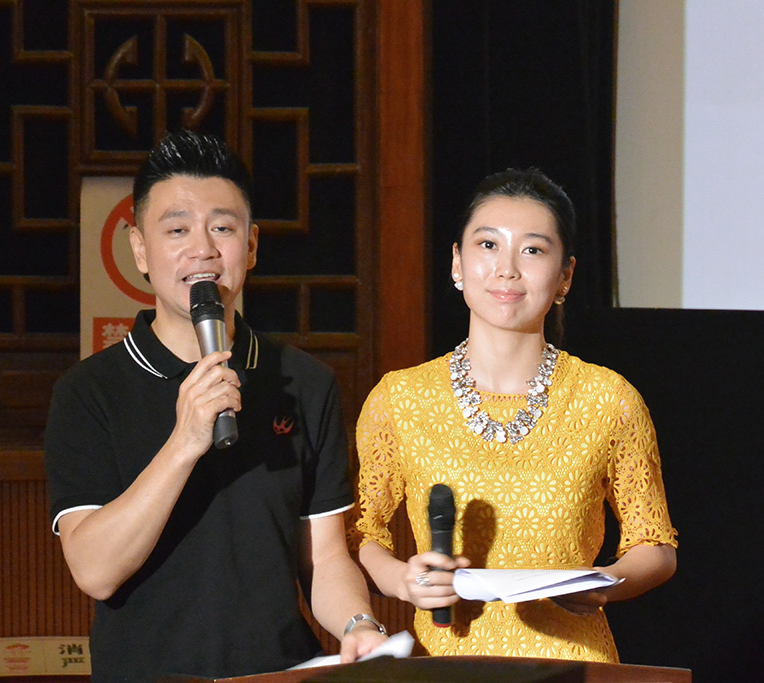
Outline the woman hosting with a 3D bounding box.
[{"bbox_3d":[0.188,0.590,11.800,0.460,1.680,0.370,0,-4,4],"label":"woman hosting"}]

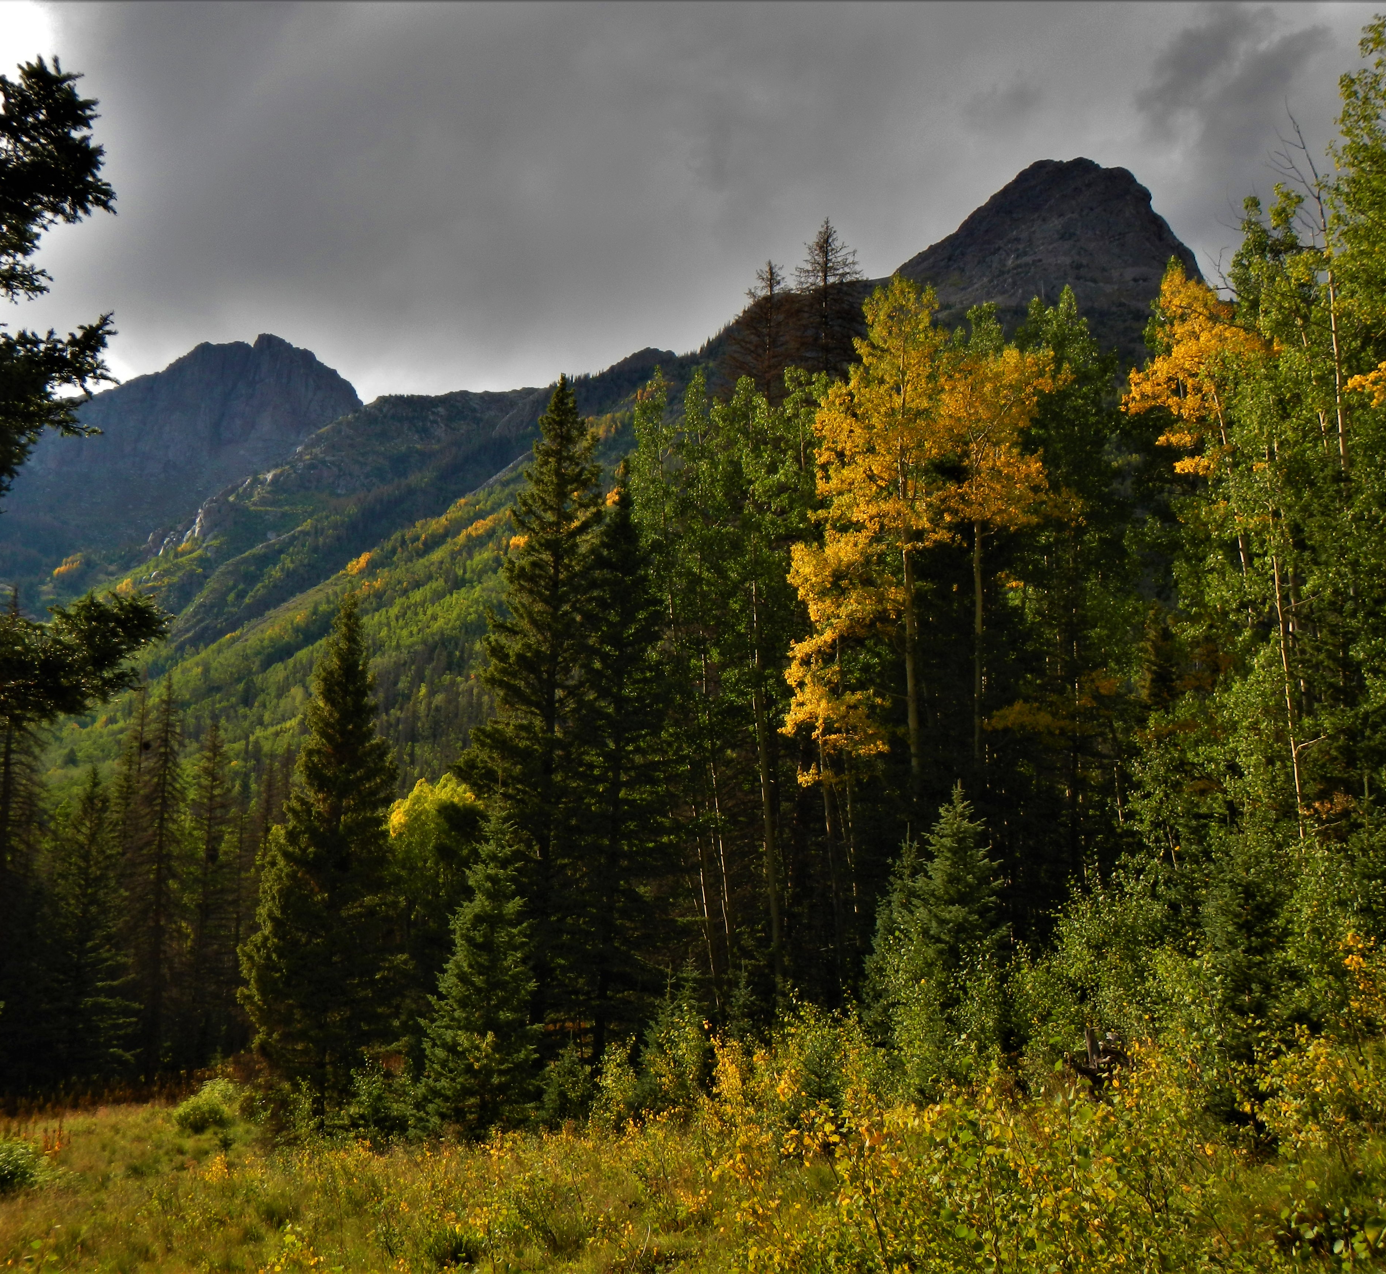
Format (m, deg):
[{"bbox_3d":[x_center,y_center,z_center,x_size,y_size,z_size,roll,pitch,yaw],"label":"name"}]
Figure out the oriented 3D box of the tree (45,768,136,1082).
[{"bbox_3d":[-13.047,6.209,35.156,2.300,6.740,2.300,5,-12,-20],"label":"tree"}]

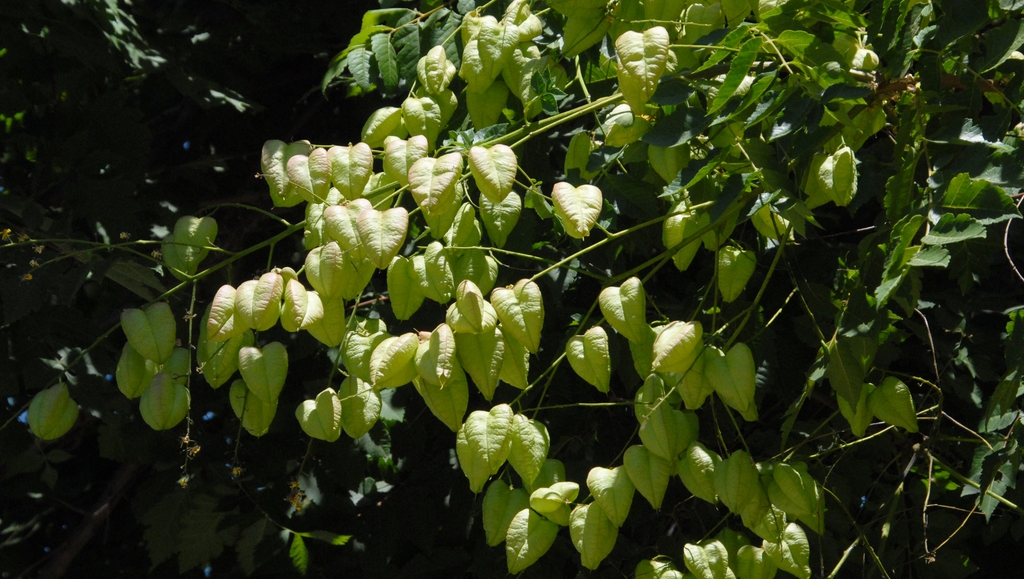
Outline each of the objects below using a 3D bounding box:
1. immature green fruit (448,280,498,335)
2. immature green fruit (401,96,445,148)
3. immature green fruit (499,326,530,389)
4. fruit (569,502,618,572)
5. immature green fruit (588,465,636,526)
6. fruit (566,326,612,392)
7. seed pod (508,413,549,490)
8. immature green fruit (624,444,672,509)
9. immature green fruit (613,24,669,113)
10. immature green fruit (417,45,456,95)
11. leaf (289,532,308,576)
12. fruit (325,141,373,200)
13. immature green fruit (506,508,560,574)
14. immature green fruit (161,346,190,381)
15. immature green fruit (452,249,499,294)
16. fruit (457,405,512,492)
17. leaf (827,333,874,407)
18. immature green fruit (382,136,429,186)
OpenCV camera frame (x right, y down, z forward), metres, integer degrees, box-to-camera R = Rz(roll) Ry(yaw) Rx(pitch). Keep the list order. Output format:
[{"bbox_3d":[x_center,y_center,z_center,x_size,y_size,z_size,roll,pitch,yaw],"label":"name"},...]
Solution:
[{"bbox_3d":[-0.028,0.013,2.570,0.035,0.045,0.034,-13,-29,0],"label":"immature green fruit"},{"bbox_3d":[-0.065,-0.120,2.630,0.031,0.043,0.030,-6,-9,0],"label":"immature green fruit"},{"bbox_3d":[-0.003,0.048,2.620,0.033,0.049,0.032,-18,-3,0],"label":"immature green fruit"},{"bbox_3d":[0.059,0.177,2.600,0.034,0.049,0.032,2,-5,0],"label":"fruit"},{"bbox_3d":[0.070,0.148,2.580,0.034,0.045,0.032,-12,-9,0],"label":"immature green fruit"},{"bbox_3d":[0.054,0.048,2.500,0.030,0.048,0.030,-14,-7,0],"label":"fruit"},{"bbox_3d":[0.011,0.117,2.600,0.032,0.052,0.031,0,-5,0],"label":"seed pod"},{"bbox_3d":[0.099,0.135,2.610,0.033,0.048,0.032,-14,-2,0],"label":"immature green fruit"},{"bbox_3d":[0.092,-0.154,2.540,0.038,0.061,0.035,3,-5,0],"label":"immature green fruit"},{"bbox_3d":[-0.055,-0.159,2.620,0.029,0.038,0.030,3,-5,0],"label":"immature green fruit"},{"bbox_3d":[-0.151,0.188,2.560,0.013,0.030,0.006,-7,-7,0],"label":"leaf"},{"bbox_3d":[-0.116,-0.085,2.590,0.033,0.044,0.031,0,-9,0],"label":"fruit"},{"bbox_3d":[0.015,0.178,2.550,0.034,0.046,0.032,23,-5,0],"label":"immature green fruit"},{"bbox_3d":[-0.241,0.060,2.540,0.031,0.039,0.029,3,-7,0],"label":"immature green fruit"},{"bbox_3d":[-0.026,-0.008,2.530,0.032,0.041,0.032,3,-7,0],"label":"immature green fruit"},{"bbox_3d":[-0.019,0.109,2.480,0.038,0.062,0.034,5,-7,0],"label":"fruit"},{"bbox_3d":[0.238,0.058,2.570,0.026,0.051,0.011,-16,-5,0],"label":"leaf"},{"bbox_3d":[-0.076,-0.091,2.580,0.033,0.039,0.031,-6,-5,0],"label":"immature green fruit"}]

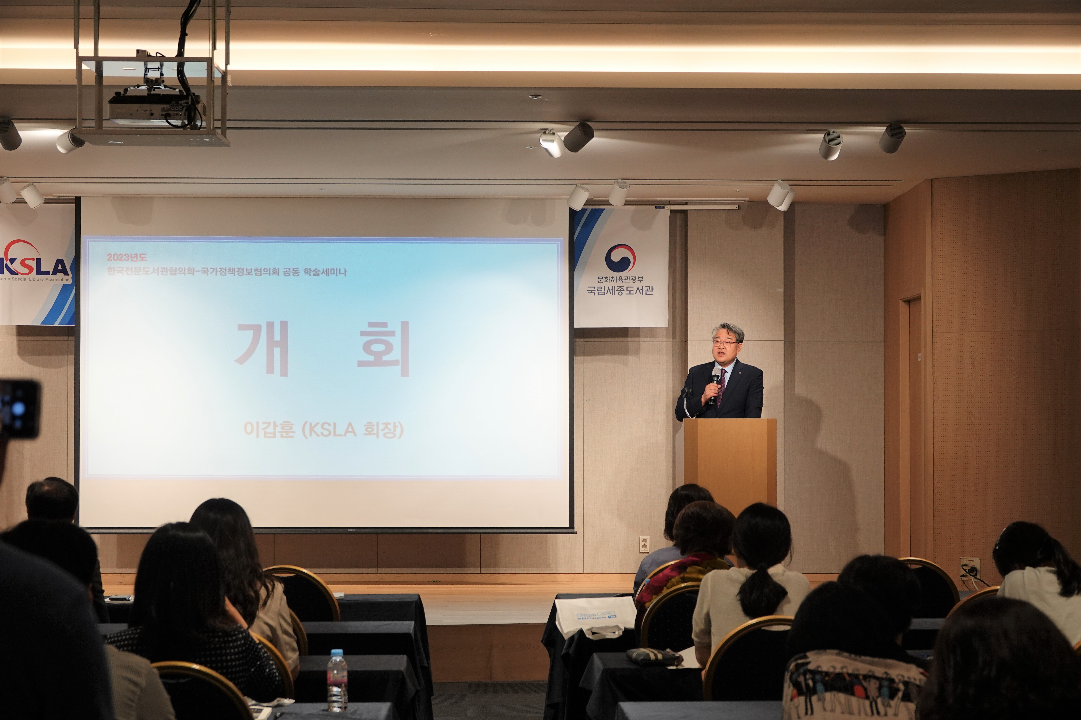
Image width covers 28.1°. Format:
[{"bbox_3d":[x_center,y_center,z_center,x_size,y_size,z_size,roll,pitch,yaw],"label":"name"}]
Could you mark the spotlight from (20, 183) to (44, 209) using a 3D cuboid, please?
[{"bbox_3d":[-3.173,-1.026,13.500,0.115,0.135,0.105,-37,17,-26],"label":"spotlight"}]

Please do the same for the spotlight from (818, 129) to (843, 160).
[{"bbox_3d":[1.475,-1.093,10.990,0.104,0.108,0.134,0,-31,-5],"label":"spotlight"}]

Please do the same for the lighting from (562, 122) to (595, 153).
[{"bbox_3d":[0.189,-1.104,10.720,0.104,0.108,0.134,1,-31,-44],"label":"lighting"}]

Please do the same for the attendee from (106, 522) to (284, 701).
[{"bbox_3d":[-1.056,1.103,6.600,0.540,1.240,0.780,0,-1,-1],"label":"attendee"}]

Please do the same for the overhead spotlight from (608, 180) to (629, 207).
[{"bbox_3d":[0.490,-1.039,13.460,0.104,0.108,0.134,0,-45,-19],"label":"overhead spotlight"}]

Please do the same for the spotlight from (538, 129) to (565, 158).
[{"bbox_3d":[0.061,-1.070,10.720,0.105,0.115,0.135,0,-25,25],"label":"spotlight"}]

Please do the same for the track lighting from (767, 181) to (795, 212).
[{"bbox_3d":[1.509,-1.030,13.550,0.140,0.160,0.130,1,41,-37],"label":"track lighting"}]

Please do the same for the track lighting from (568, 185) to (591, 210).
[{"bbox_3d":[0.245,-1.031,13.700,0.108,0.134,0.104,40,22,30],"label":"track lighting"}]

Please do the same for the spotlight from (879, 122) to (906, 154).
[{"bbox_3d":[1.700,-1.071,10.420,0.105,0.115,0.135,0,-29,-11],"label":"spotlight"}]

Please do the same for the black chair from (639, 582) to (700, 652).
[{"bbox_3d":[0.574,1.273,7.990,0.440,0.950,0.570,0,-1,-1],"label":"black chair"}]

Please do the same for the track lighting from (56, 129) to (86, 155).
[{"bbox_3d":[-2.312,-1.080,10.650,0.135,0.115,0.105,-18,-12,38],"label":"track lighting"}]

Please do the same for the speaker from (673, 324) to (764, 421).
[{"bbox_3d":[1.097,0.647,13.150,0.550,1.740,0.380,0,-1,10],"label":"speaker"}]

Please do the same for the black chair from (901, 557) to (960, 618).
[{"bbox_3d":[1.558,1.308,9.441,0.455,0.920,0.560,0,-1,-2],"label":"black chair"}]

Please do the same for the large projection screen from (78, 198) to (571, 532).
[{"bbox_3d":[-1.434,0.031,14.450,3.330,2.270,0.060,0,-1,-1],"label":"large projection screen"}]

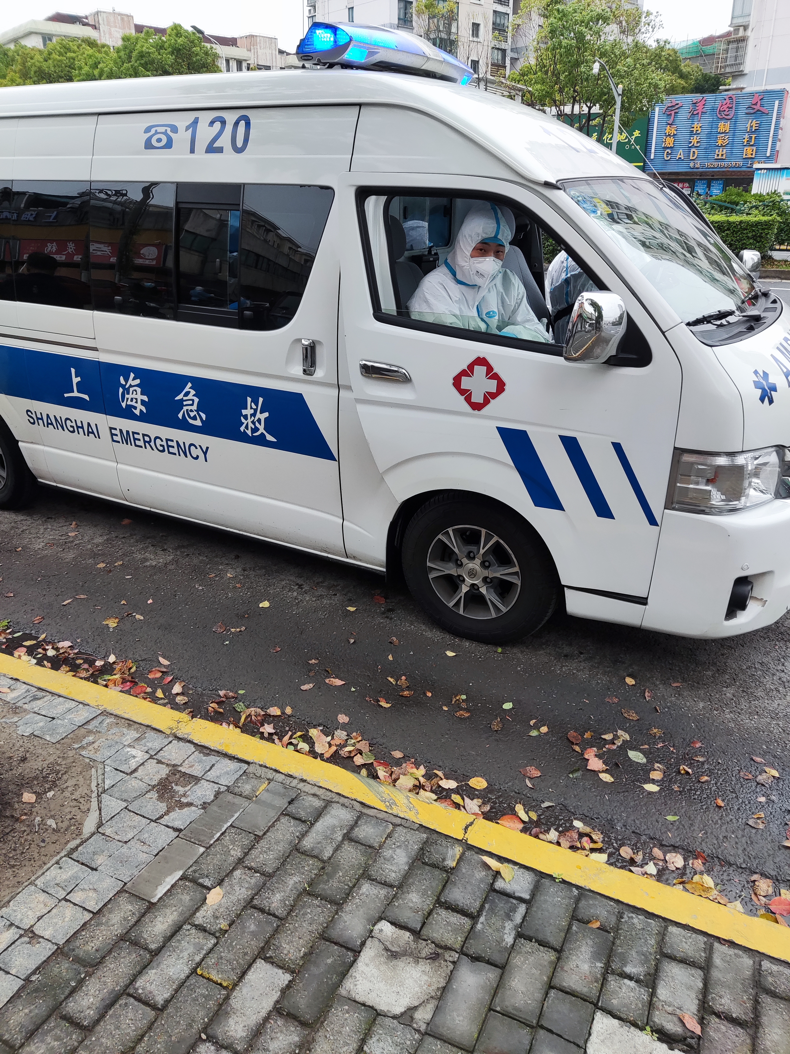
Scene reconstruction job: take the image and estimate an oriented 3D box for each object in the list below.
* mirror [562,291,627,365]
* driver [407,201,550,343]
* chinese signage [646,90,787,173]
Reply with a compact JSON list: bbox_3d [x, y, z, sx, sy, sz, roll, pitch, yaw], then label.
[{"bbox_3d":[0.632,-0.632,2.396,0.180,0.235,0.115,-21,32,-38],"label":"mirror"},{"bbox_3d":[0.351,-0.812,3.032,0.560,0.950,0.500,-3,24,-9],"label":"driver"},{"bbox_3d":[8.007,-10.005,19.300,3.206,1.743,0.180,15,28,30],"label":"chinese signage"}]

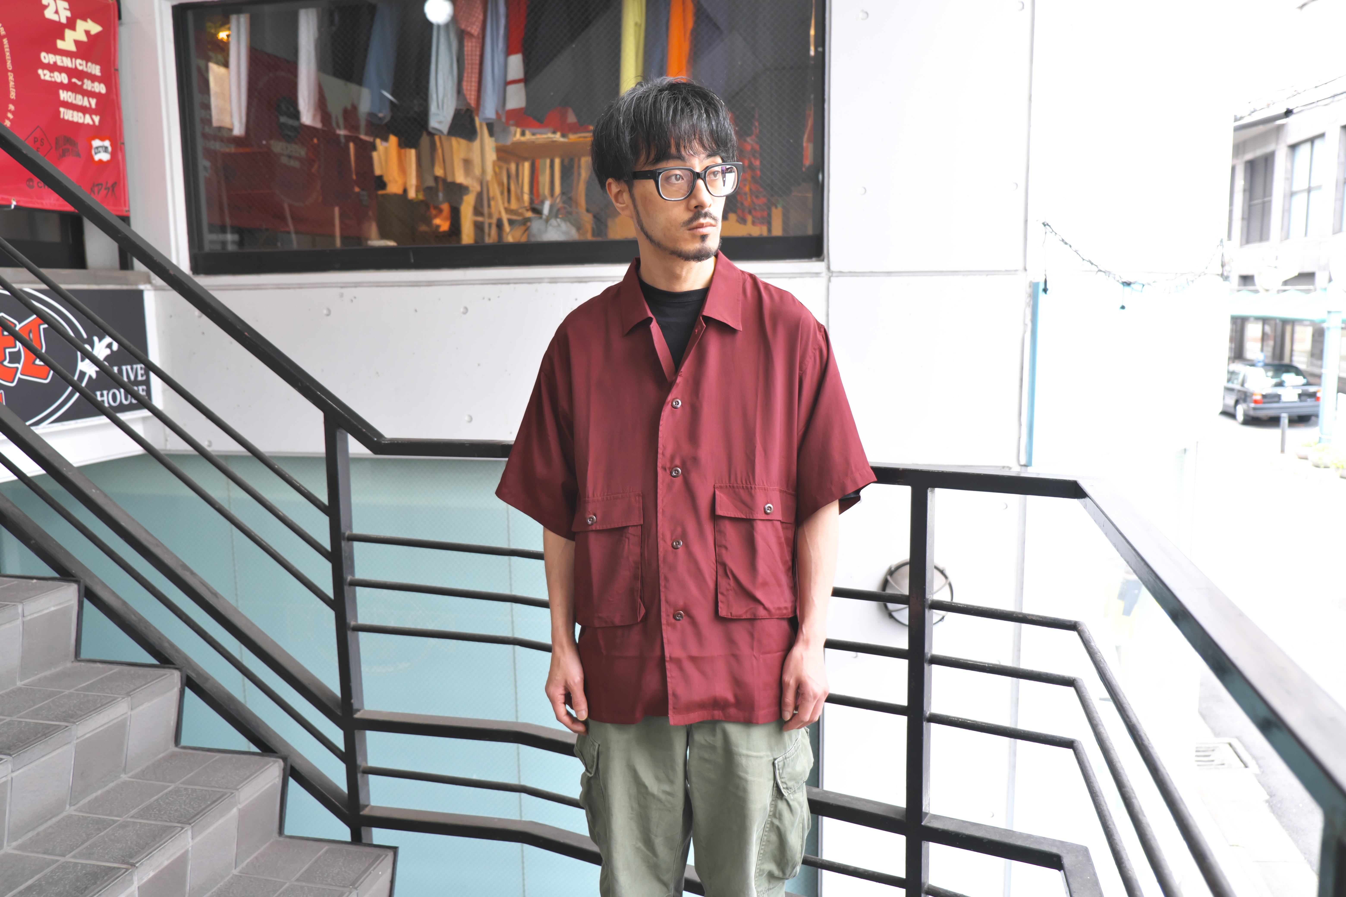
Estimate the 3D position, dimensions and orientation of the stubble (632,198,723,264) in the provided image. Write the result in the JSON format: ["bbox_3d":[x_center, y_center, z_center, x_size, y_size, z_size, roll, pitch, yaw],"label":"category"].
[{"bbox_3d":[0.019,-0.323,1.495,0.135,0.100,0.100,-9,13,-29],"label":"stubble"}]

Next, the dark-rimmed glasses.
[{"bbox_3d":[0.003,-0.393,1.508,0.145,0.050,0.145,-9,13,-29],"label":"dark-rimmed glasses"}]

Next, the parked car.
[{"bbox_3d":[15.900,-1.550,27.350,1.700,1.480,4.680,1,7,12],"label":"parked car"}]

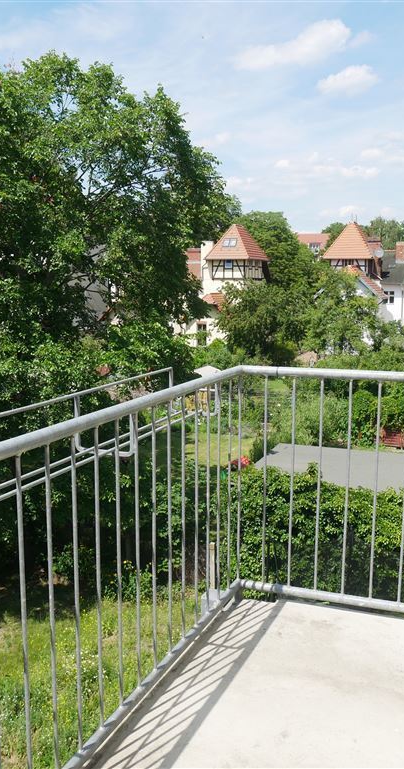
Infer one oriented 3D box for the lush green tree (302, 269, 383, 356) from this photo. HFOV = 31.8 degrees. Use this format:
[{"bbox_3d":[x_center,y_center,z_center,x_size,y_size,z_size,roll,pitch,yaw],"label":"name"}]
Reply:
[{"bbox_3d":[10.474,-4.914,52.869,5.955,7.275,5.800,2,9,11],"label":"lush green tree"}]

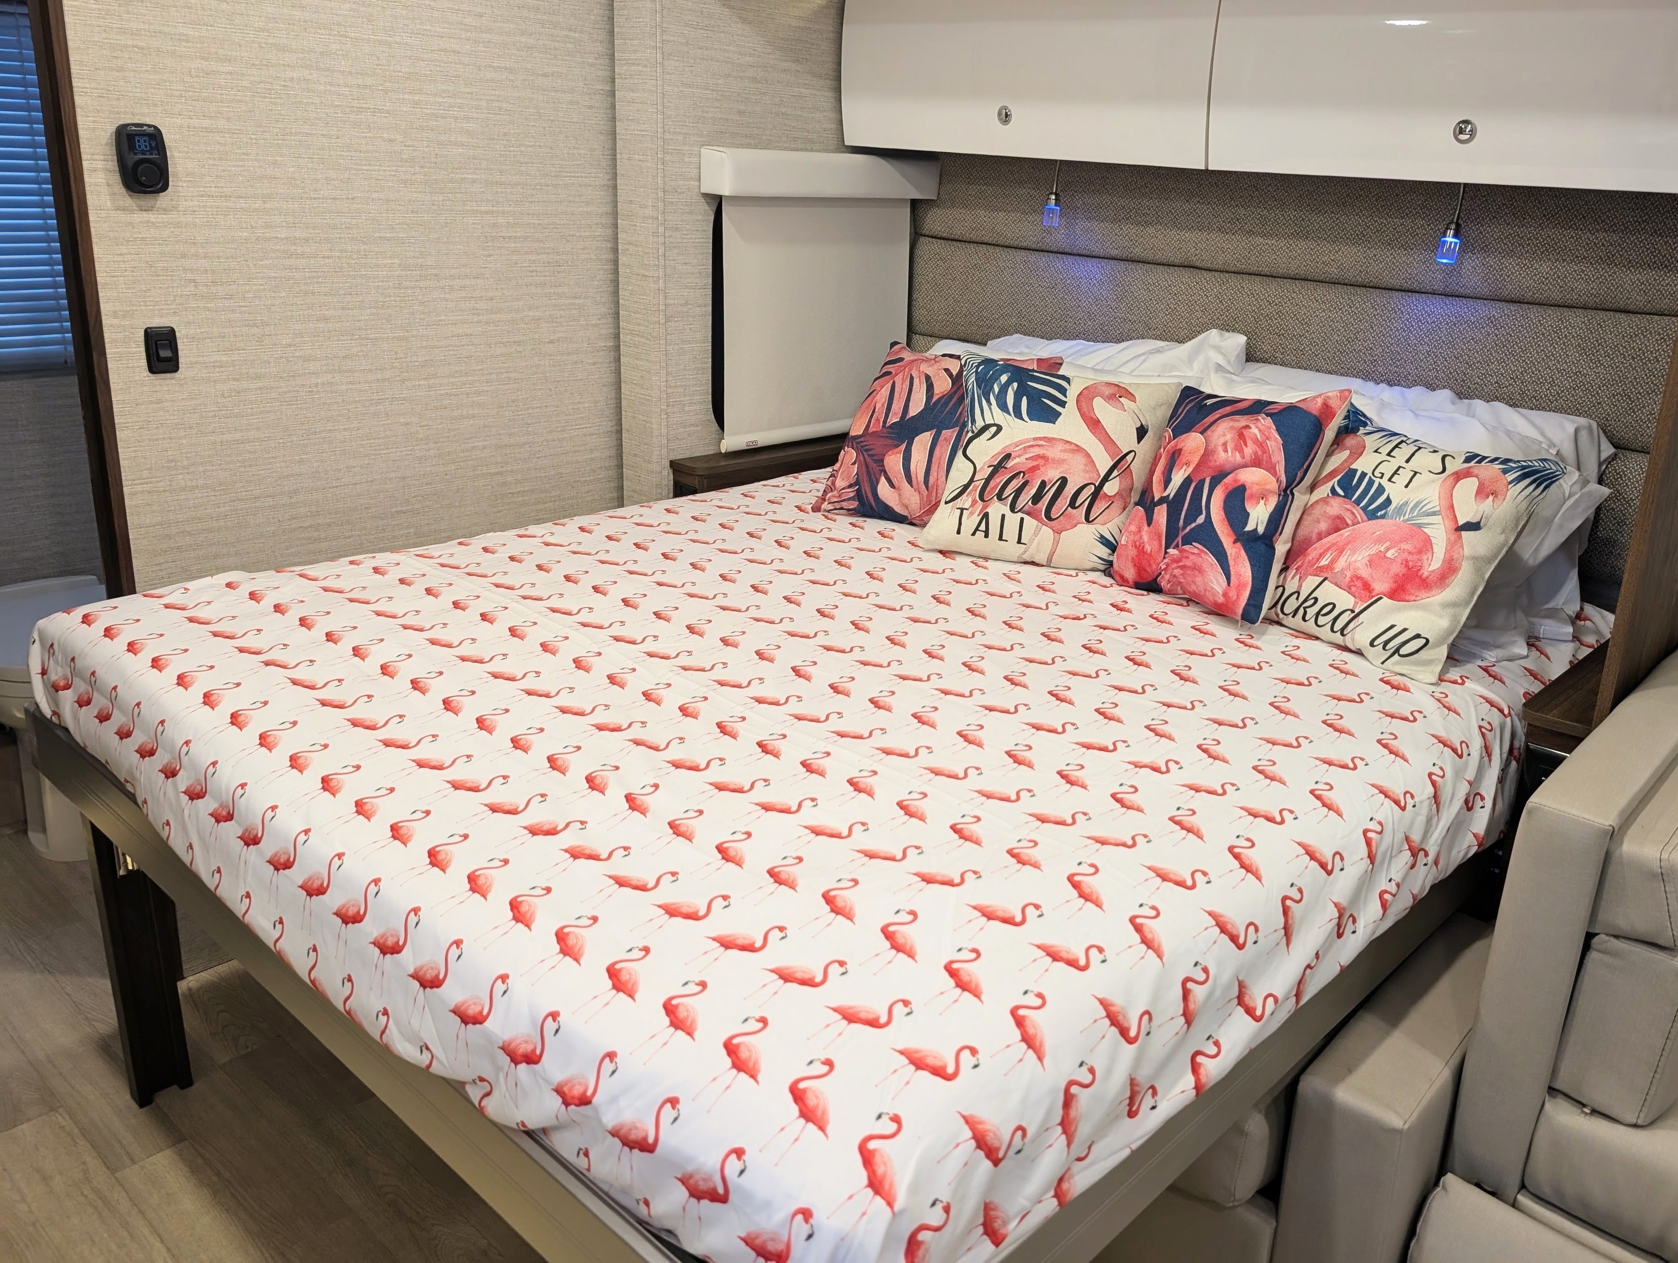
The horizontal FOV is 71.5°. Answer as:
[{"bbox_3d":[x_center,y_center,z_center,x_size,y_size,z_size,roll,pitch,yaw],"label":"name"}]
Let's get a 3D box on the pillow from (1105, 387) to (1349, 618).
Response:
[{"bbox_3d":[0.717,-0.259,2.200,0.130,0.420,0.410,20,4,-33],"label":"pillow"}]

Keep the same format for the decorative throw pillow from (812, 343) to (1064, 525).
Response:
[{"bbox_3d":[0.215,-0.415,2.500,0.420,0.420,0.130,15,-15,37],"label":"decorative throw pillow"}]

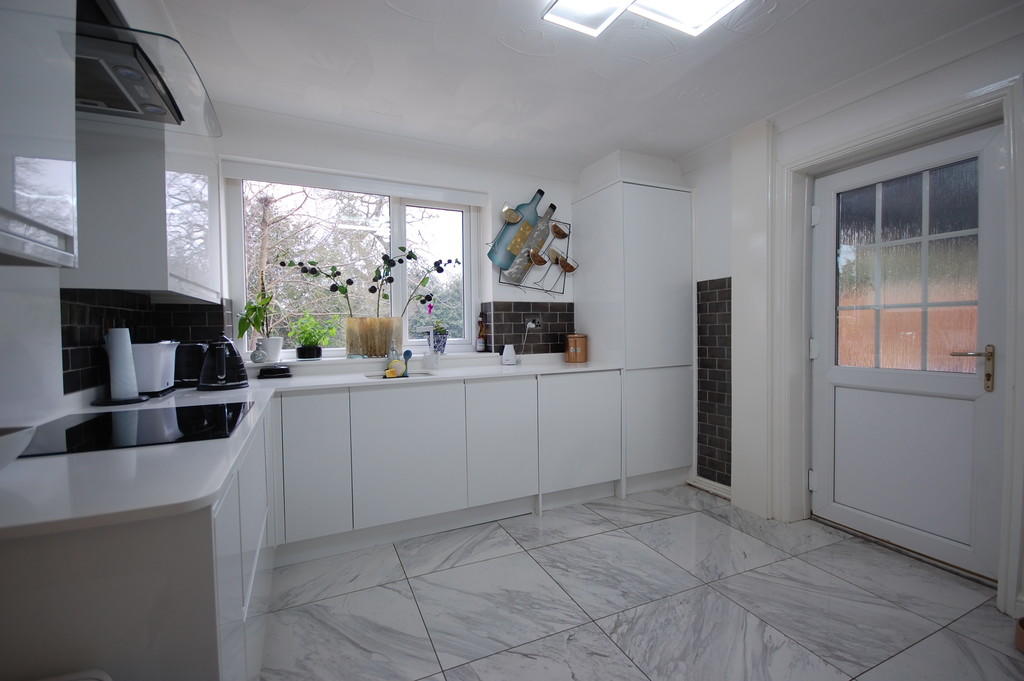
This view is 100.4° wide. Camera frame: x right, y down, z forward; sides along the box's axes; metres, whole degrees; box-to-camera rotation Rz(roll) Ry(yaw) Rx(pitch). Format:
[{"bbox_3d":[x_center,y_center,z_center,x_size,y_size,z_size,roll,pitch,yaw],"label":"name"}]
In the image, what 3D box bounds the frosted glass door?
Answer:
[{"bbox_3d":[1.984,0.048,2.211,0.060,2.000,0.775,-1,1,-26],"label":"frosted glass door"}]

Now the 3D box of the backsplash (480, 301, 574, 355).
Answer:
[{"bbox_3d":[0.160,-0.094,3.217,0.740,0.390,0.025,-1,2,-25],"label":"backsplash"}]

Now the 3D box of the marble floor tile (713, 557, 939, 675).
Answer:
[{"bbox_3d":[1.247,1.087,1.748,0.588,0.010,0.577,-1,1,-23],"label":"marble floor tile"}]

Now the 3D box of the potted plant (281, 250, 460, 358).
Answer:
[{"bbox_3d":[-0.873,-0.236,2.787,1.120,0.700,0.240,-1,2,-25],"label":"potted plant"}]

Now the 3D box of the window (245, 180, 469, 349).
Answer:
[{"bbox_3d":[-0.969,-0.453,2.893,1.490,1.085,0.080,-1,1,-26],"label":"window"}]

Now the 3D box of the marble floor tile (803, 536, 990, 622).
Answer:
[{"bbox_3d":[1.739,1.079,1.962,0.500,0.010,0.570,-1,1,-22],"label":"marble floor tile"}]

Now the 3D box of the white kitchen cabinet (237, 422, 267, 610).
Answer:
[{"bbox_3d":[-1.067,0.533,1.314,0.500,0.420,0.620,-1,2,-25],"label":"white kitchen cabinet"}]

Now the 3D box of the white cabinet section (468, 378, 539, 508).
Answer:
[{"bbox_3d":[-0.160,0.574,2.730,0.446,0.722,0.540,-1,1,-24],"label":"white cabinet section"}]

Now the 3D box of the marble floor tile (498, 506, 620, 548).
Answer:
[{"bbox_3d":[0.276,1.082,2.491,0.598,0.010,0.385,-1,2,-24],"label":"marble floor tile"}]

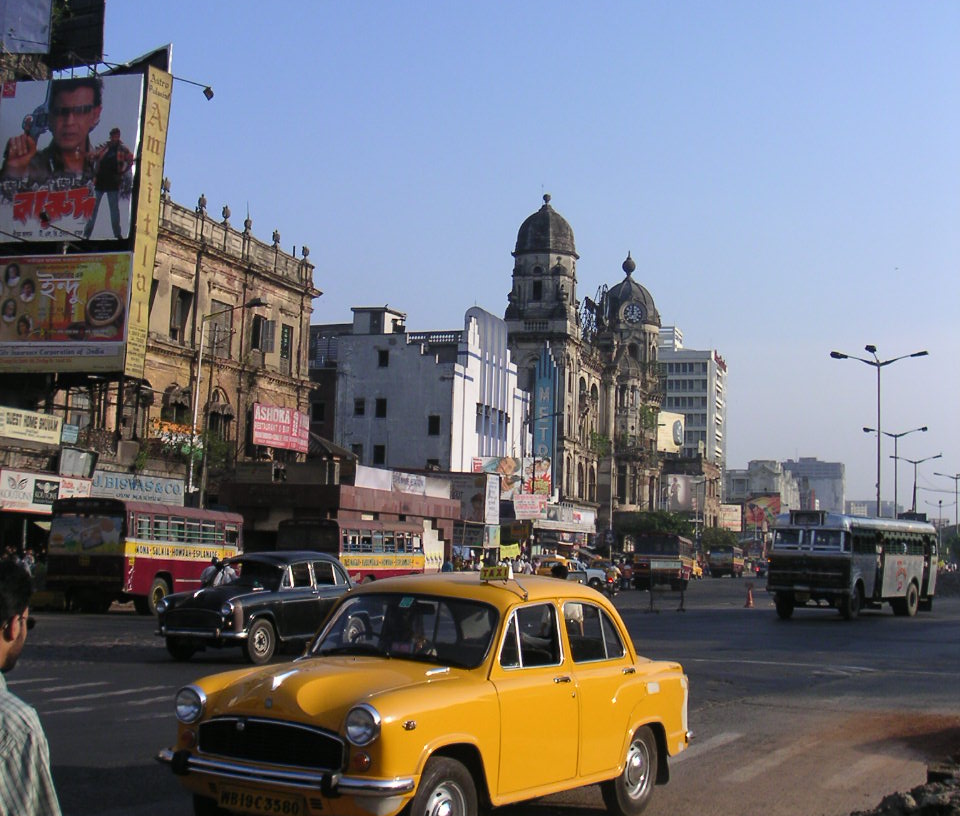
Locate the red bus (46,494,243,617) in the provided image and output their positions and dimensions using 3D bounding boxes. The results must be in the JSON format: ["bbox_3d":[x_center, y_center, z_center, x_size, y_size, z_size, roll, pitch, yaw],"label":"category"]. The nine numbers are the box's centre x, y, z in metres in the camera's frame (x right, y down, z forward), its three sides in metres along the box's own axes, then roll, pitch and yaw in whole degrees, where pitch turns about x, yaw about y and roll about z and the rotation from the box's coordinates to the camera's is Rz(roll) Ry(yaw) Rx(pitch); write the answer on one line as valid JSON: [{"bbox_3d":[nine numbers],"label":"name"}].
[{"bbox_3d":[-9.612,4.423,41.127,2.308,3.068,7.203,0,-7,16],"label":"red bus"}]

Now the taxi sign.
[{"bbox_3d":[0.114,1.021,8.731,0.210,0.100,0.080,-2,-7,31],"label":"taxi sign"}]

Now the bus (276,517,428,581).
[{"bbox_3d":[-4.460,5.580,50.287,2.380,2.943,7.133,-1,-7,21],"label":"bus"}]

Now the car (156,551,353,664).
[{"bbox_3d":[-3.132,3.048,21.661,1.680,1.600,4.280,-2,-7,28],"label":"car"}]

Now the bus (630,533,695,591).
[{"bbox_3d":[10.266,8.606,77.994,2.456,2.947,7.946,0,-7,14],"label":"bus"}]

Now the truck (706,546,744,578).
[{"bbox_3d":[24.462,15.260,138.776,2.351,3.033,7.945,0,-7,18],"label":"truck"}]

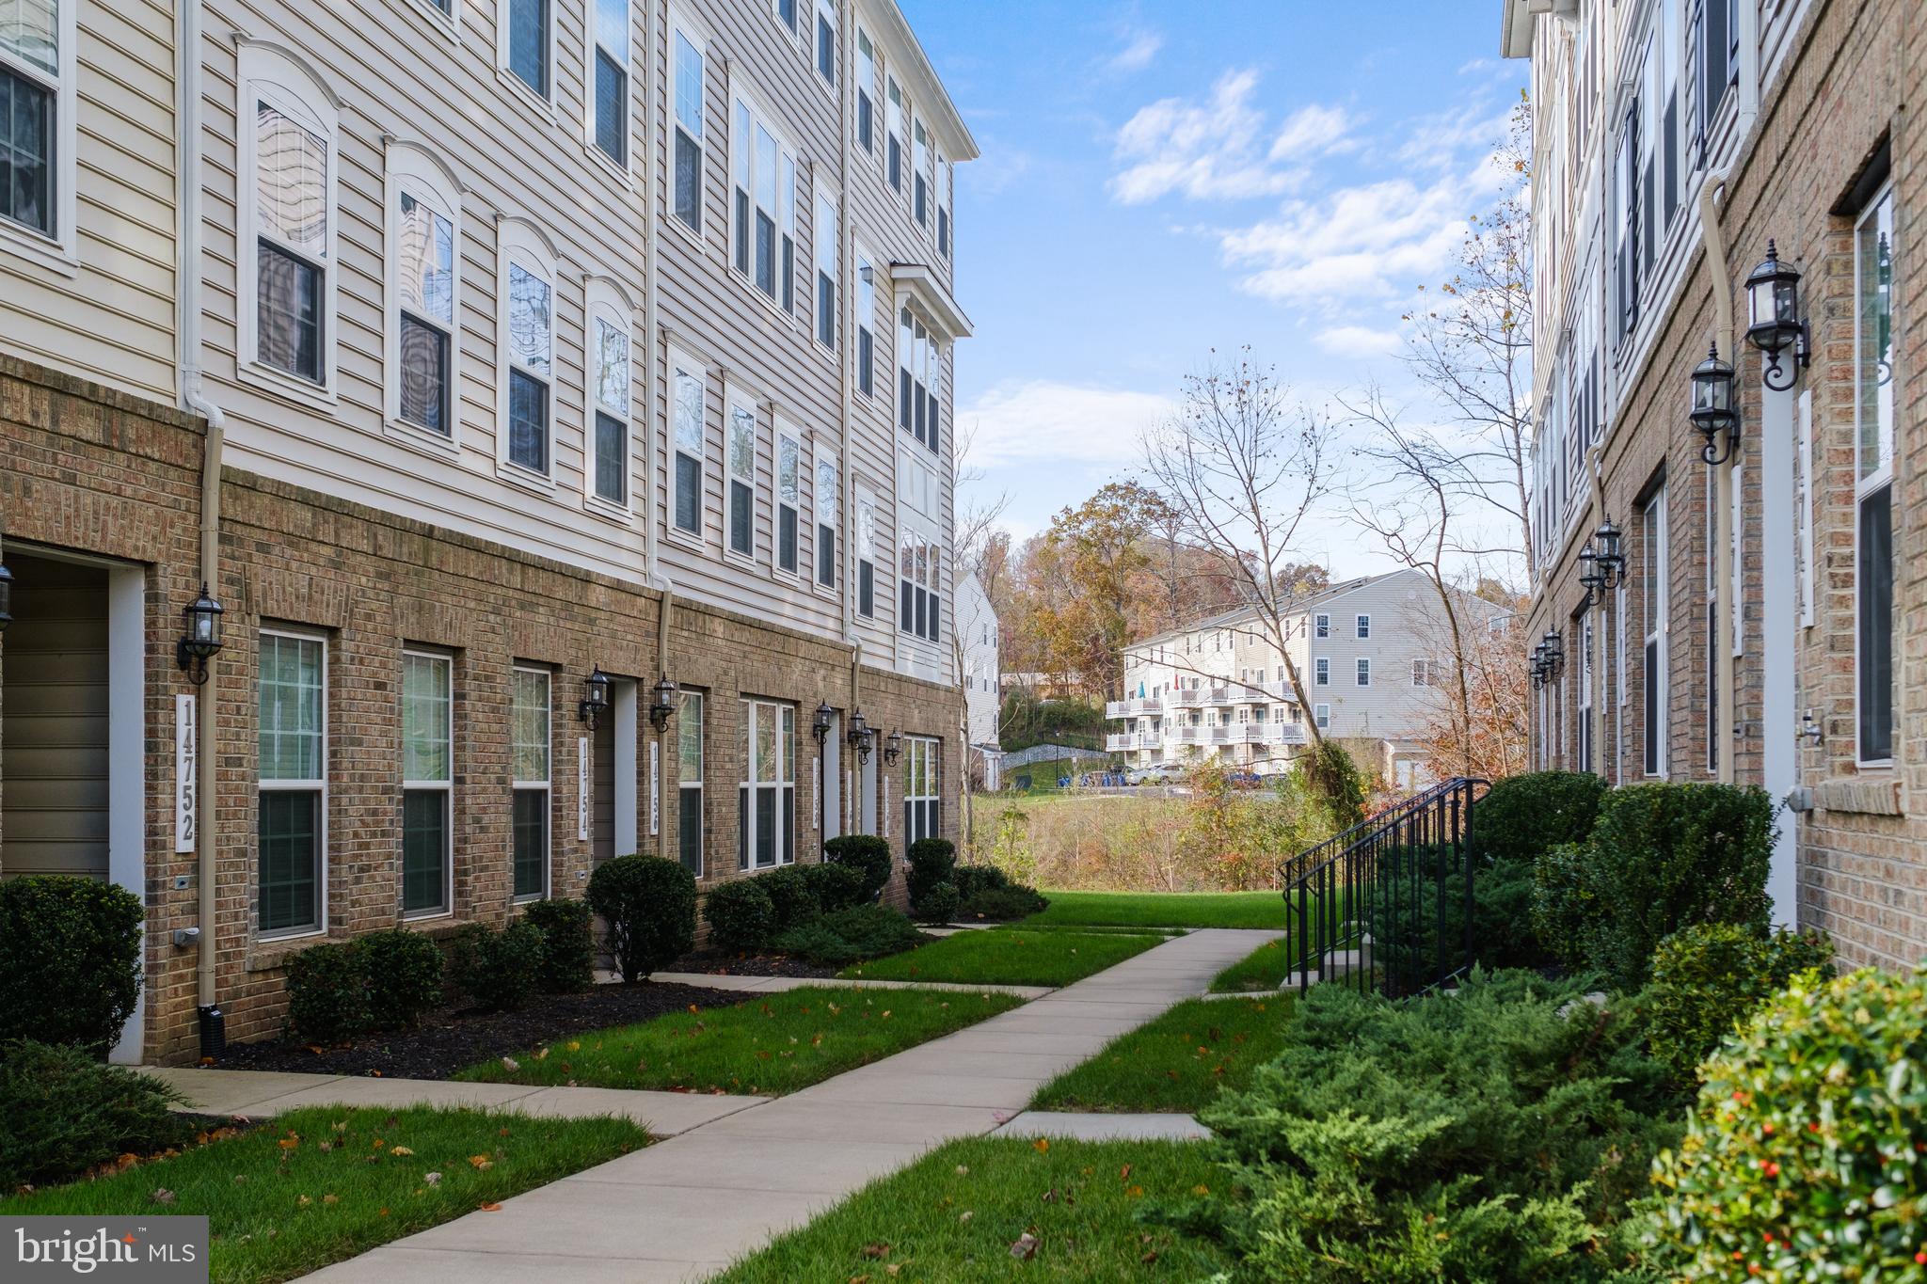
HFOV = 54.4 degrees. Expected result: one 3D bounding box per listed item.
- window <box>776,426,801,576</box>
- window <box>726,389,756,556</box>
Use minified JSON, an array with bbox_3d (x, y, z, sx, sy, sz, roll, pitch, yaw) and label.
[{"bbox_3d":[-2.082,-1.647,22.192,0.100,1.700,1.000,0,-2,11],"label":"window"},{"bbox_3d":[-2.423,-1.781,20.465,0.100,1.700,1.000,0,-2,11],"label":"window"}]

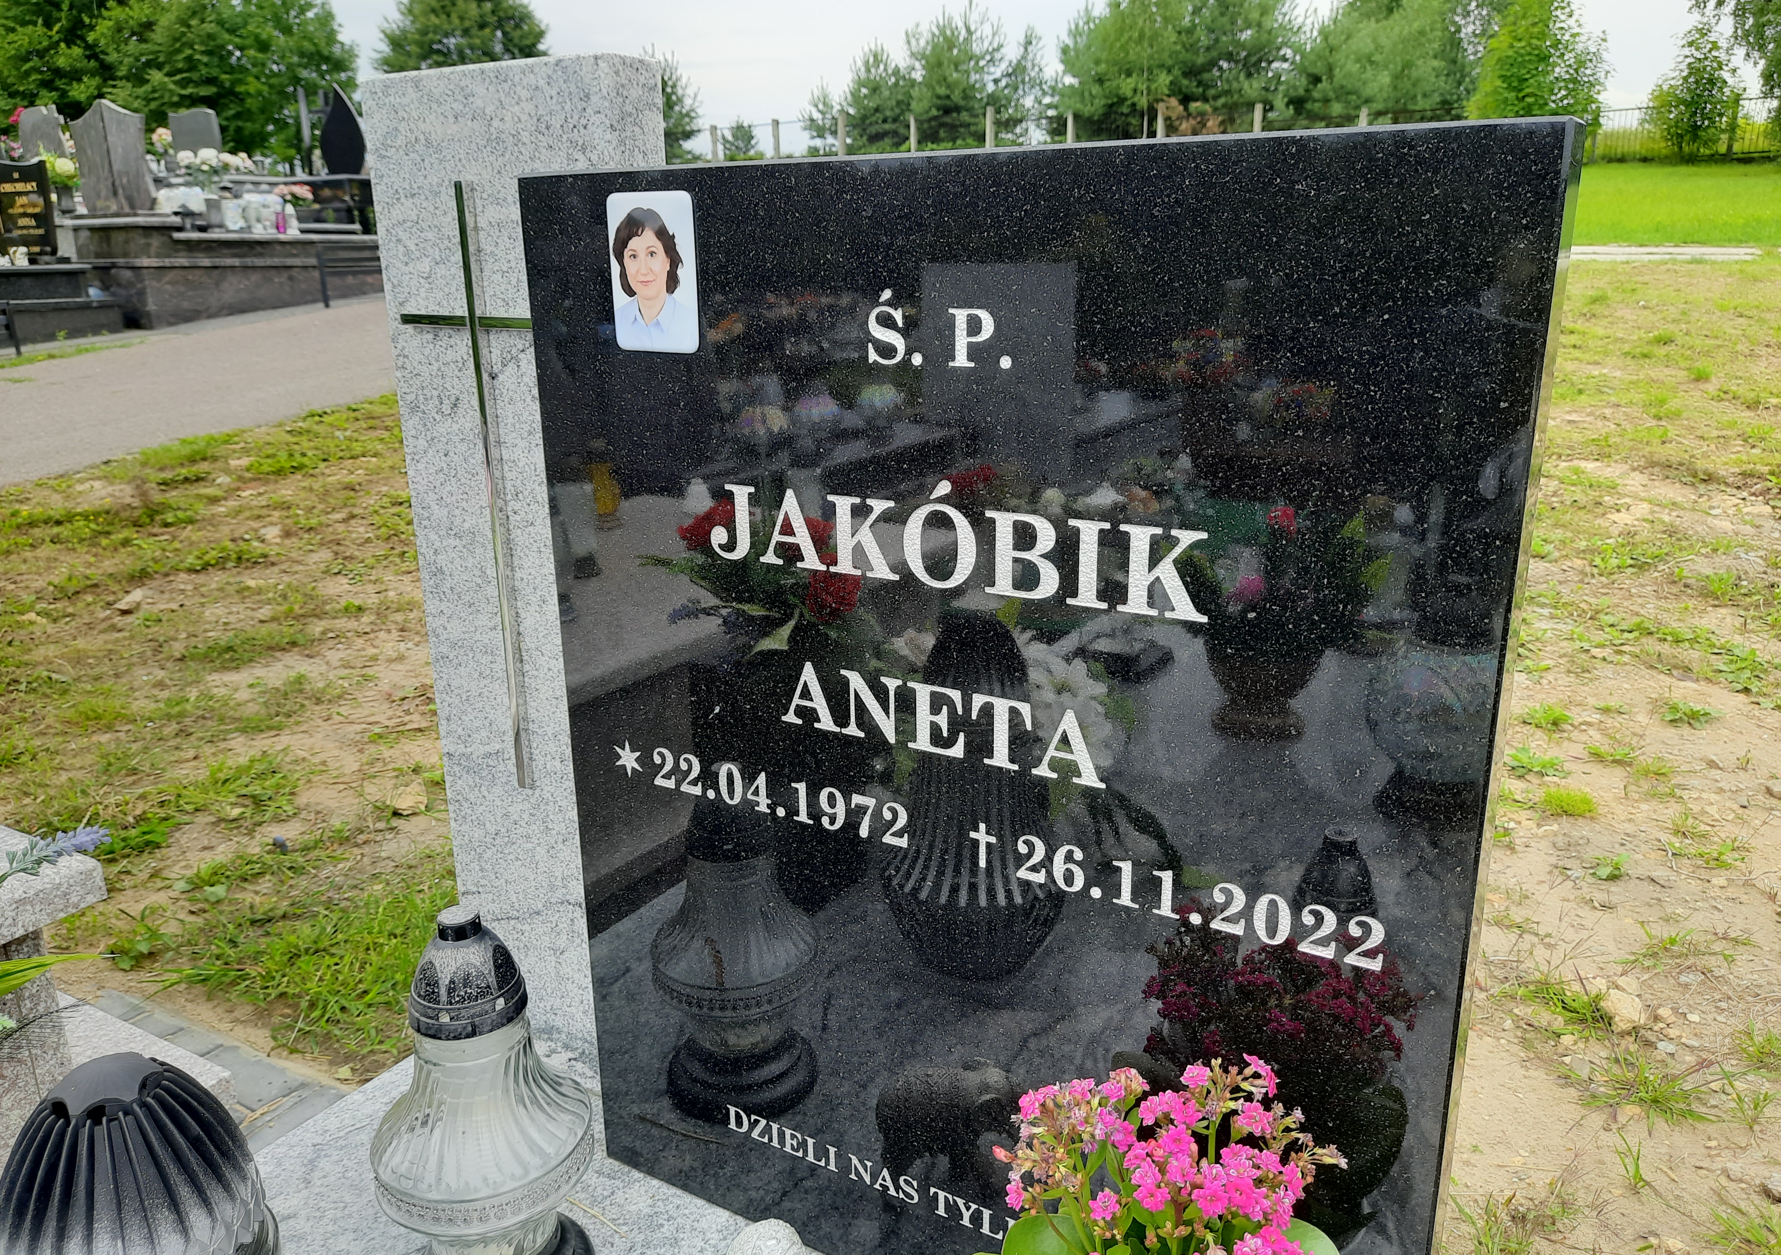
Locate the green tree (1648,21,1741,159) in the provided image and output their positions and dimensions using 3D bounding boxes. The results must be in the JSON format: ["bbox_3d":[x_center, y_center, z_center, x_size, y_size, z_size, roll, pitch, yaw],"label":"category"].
[{"bbox_3d":[16.194,-10.923,26.249,1.874,2.695,1.687,8,19,29],"label":"green tree"}]

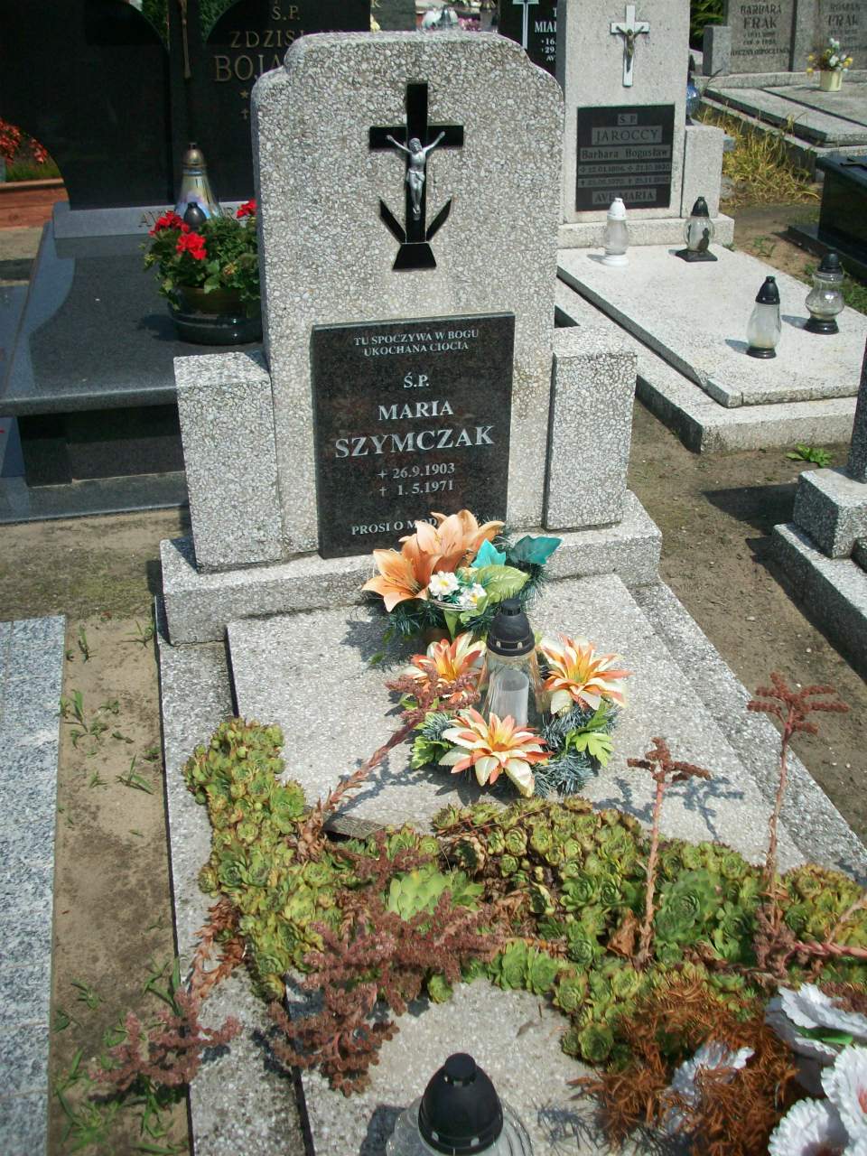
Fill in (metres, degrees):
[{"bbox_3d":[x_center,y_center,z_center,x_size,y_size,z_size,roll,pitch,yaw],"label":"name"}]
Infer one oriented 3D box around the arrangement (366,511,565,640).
[{"bbox_3d":[0.056,-0.009,2.398,0.381,0.232,0.288,-7,32,-11],"label":"arrangement"}]

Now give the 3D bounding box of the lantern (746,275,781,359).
[{"bbox_3d":[1.017,-0.799,3.775,0.107,0.243,0.107,-9,33,-14],"label":"lantern"}]

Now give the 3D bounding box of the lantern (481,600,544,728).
[{"bbox_3d":[0.140,0.149,2.096,0.108,0.268,0.108,0,32,0],"label":"lantern"}]

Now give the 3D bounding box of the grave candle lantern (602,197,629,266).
[{"bbox_3d":[0.680,-1.279,4.562,0.101,0.235,0.101,0,32,0],"label":"grave candle lantern"}]

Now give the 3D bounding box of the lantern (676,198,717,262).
[{"bbox_3d":[0.998,-1.316,4.636,0.118,0.222,0.122,-9,33,-14],"label":"lantern"}]

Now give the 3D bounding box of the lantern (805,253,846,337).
[{"bbox_3d":[1.266,-0.916,3.962,0.128,0.249,0.128,-9,33,-14],"label":"lantern"}]

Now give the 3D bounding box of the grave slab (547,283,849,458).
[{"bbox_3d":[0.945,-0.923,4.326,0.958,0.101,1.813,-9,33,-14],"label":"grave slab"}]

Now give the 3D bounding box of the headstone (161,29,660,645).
[{"bbox_3d":[-0.040,-0.443,2.361,1.030,1.087,0.221,-7,32,-11],"label":"headstone"}]

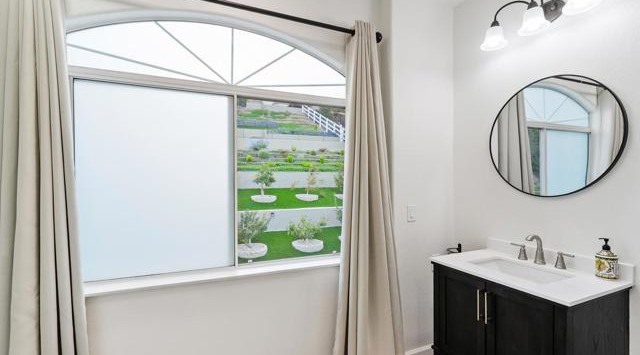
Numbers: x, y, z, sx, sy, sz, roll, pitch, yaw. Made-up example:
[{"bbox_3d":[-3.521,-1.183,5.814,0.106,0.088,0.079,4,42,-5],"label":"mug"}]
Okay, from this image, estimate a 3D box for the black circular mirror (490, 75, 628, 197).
[{"bbox_3d":[1.363,-0.239,1.715,0.025,0.715,0.715,0,-1,-22],"label":"black circular mirror"}]

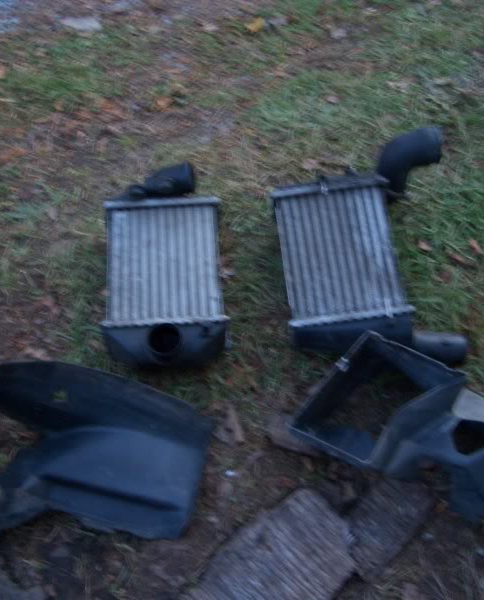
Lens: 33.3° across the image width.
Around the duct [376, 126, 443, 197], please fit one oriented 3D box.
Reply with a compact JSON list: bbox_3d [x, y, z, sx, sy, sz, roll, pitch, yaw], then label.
[{"bbox_3d":[0.319,-0.265,1.549,0.105,0.070,0.105,-11,60,-5],"label":"duct"}]

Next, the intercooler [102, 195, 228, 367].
[{"bbox_3d":[-0.134,-0.043,1.418,0.213,0.078,0.336,-3,62,-2],"label":"intercooler"}]

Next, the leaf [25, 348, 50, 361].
[{"bbox_3d":[-0.349,0.092,1.377,0.046,0.012,0.018,15,62,8],"label":"leaf"}]

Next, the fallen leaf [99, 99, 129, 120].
[{"bbox_3d":[-0.267,-0.396,1.681,0.061,0.015,0.048,11,61,8],"label":"fallen leaf"}]

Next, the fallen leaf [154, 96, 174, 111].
[{"bbox_3d":[-0.158,-0.399,1.644,0.041,0.012,0.028,0,61,0],"label":"fallen leaf"}]

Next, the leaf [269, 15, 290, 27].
[{"bbox_3d":[0.081,-0.607,1.757,0.048,0.012,0.028,0,61,0],"label":"leaf"}]

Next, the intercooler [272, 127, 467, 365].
[{"bbox_3d":[0.219,-0.108,1.449,0.306,0.085,0.449,-5,62,-3],"label":"intercooler"}]

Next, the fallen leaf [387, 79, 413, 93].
[{"bbox_3d":[0.331,-0.451,1.701,0.053,0.012,0.033,8,61,6],"label":"fallen leaf"}]

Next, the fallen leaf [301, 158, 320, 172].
[{"bbox_3d":[0.135,-0.266,1.599,0.037,0.012,0.031,-3,60,0],"label":"fallen leaf"}]

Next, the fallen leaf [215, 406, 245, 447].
[{"bbox_3d":[-0.021,0.206,1.325,0.040,0.020,0.070,-18,61,-9],"label":"fallen leaf"}]

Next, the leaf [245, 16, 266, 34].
[{"bbox_3d":[0.030,-0.610,1.798,0.055,0.015,0.037,-40,67,-19],"label":"leaf"}]

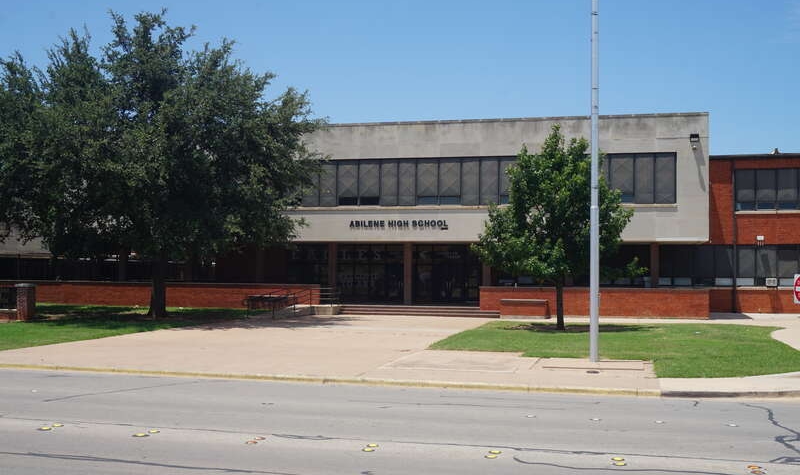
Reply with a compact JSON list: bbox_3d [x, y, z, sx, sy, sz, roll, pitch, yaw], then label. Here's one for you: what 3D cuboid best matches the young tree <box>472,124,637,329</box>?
[{"bbox_3d":[5.700,-0.410,34.400,5.900,7.600,5.700,1,-3,0],"label":"young tree"}]

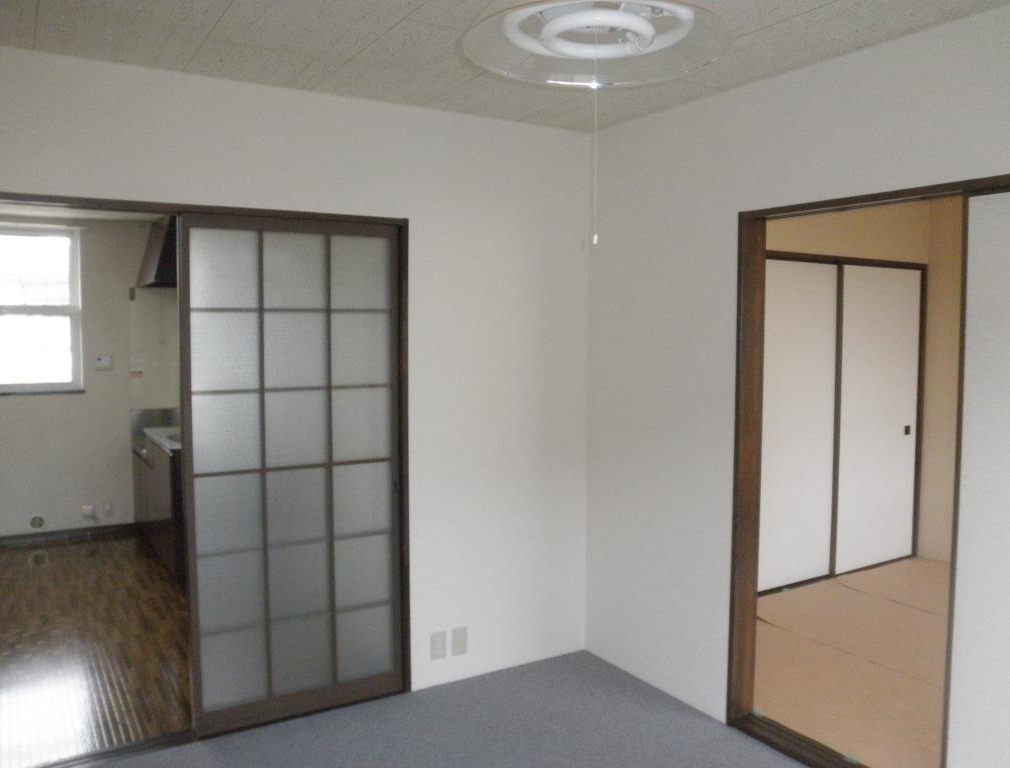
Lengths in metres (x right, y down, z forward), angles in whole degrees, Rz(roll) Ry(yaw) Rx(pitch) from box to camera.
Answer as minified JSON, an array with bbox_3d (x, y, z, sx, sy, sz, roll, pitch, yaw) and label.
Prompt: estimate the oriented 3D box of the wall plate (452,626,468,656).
[{"bbox_3d":[-0.186,1.082,3.477,0.070,0.120,0.009,-3,5,-32],"label":"wall plate"}]

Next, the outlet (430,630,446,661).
[{"bbox_3d":[-0.287,1.135,3.586,0.071,0.119,0.010,-3,5,-31],"label":"outlet"}]

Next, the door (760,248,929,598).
[{"bbox_3d":[2.021,0.217,5.072,1.741,1.972,0.050,-3,5,-31],"label":"door"}]

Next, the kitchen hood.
[{"bbox_3d":[-2.314,-0.951,5.980,0.558,0.483,0.790,-3,5,-31],"label":"kitchen hood"}]

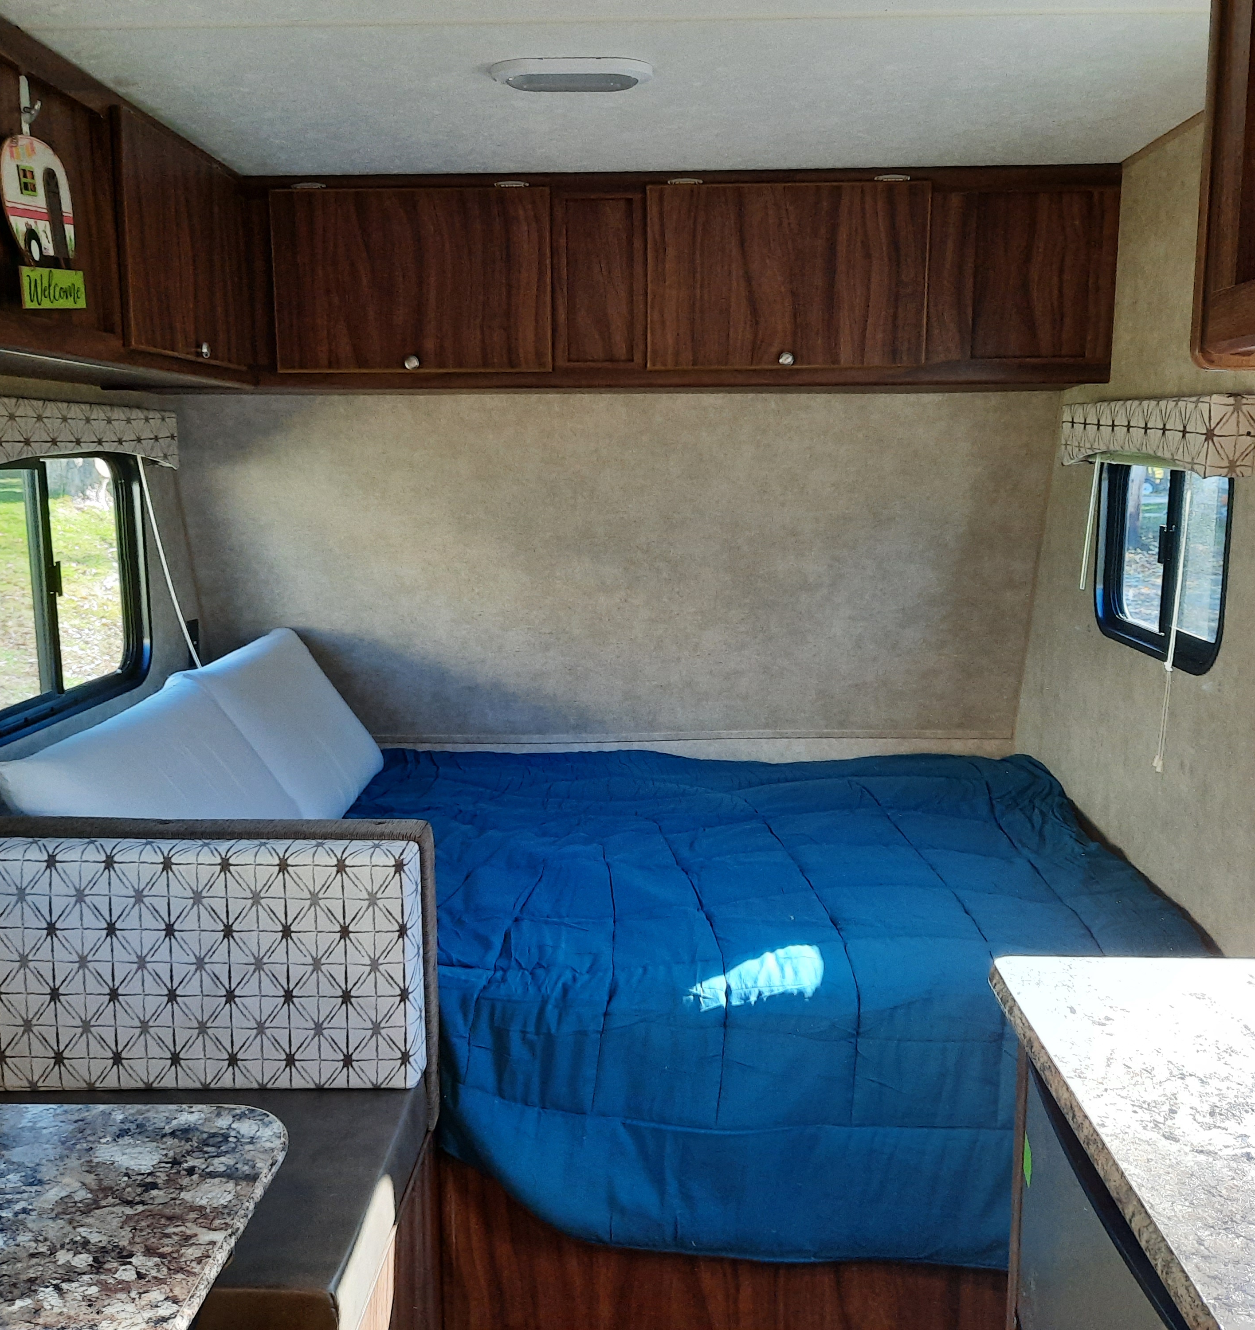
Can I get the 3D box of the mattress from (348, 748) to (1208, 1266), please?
[{"bbox_3d":[0.018,0.508,2.620,1.909,0.364,1.545,0,9,2],"label":"mattress"}]

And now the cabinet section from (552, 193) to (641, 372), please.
[{"bbox_3d":[-0.056,-0.783,2.612,0.187,0.346,0.020,0,9,2],"label":"cabinet section"}]

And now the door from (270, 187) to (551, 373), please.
[{"bbox_3d":[-0.436,-0.782,2.618,0.566,0.359,0.025,0,9,2],"label":"door"}]

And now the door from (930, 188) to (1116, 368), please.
[{"bbox_3d":[0.791,-0.782,2.588,0.376,0.337,0.025,0,9,2],"label":"door"}]

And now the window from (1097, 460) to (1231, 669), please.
[{"bbox_3d":[0.986,-0.210,2.363,0.051,0.379,0.651,0,9,2],"label":"window"}]

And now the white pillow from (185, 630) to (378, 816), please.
[{"bbox_3d":[-0.772,0.151,2.882,0.151,0.444,0.616,-36,6,7],"label":"white pillow"}]

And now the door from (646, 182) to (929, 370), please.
[{"bbox_3d":[0.321,-0.783,2.591,0.561,0.356,0.025,0,9,2],"label":"door"}]

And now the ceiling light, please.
[{"bbox_3d":[-0.083,-0.872,1.905,0.236,0.028,0.109,0,9,2],"label":"ceiling light"}]

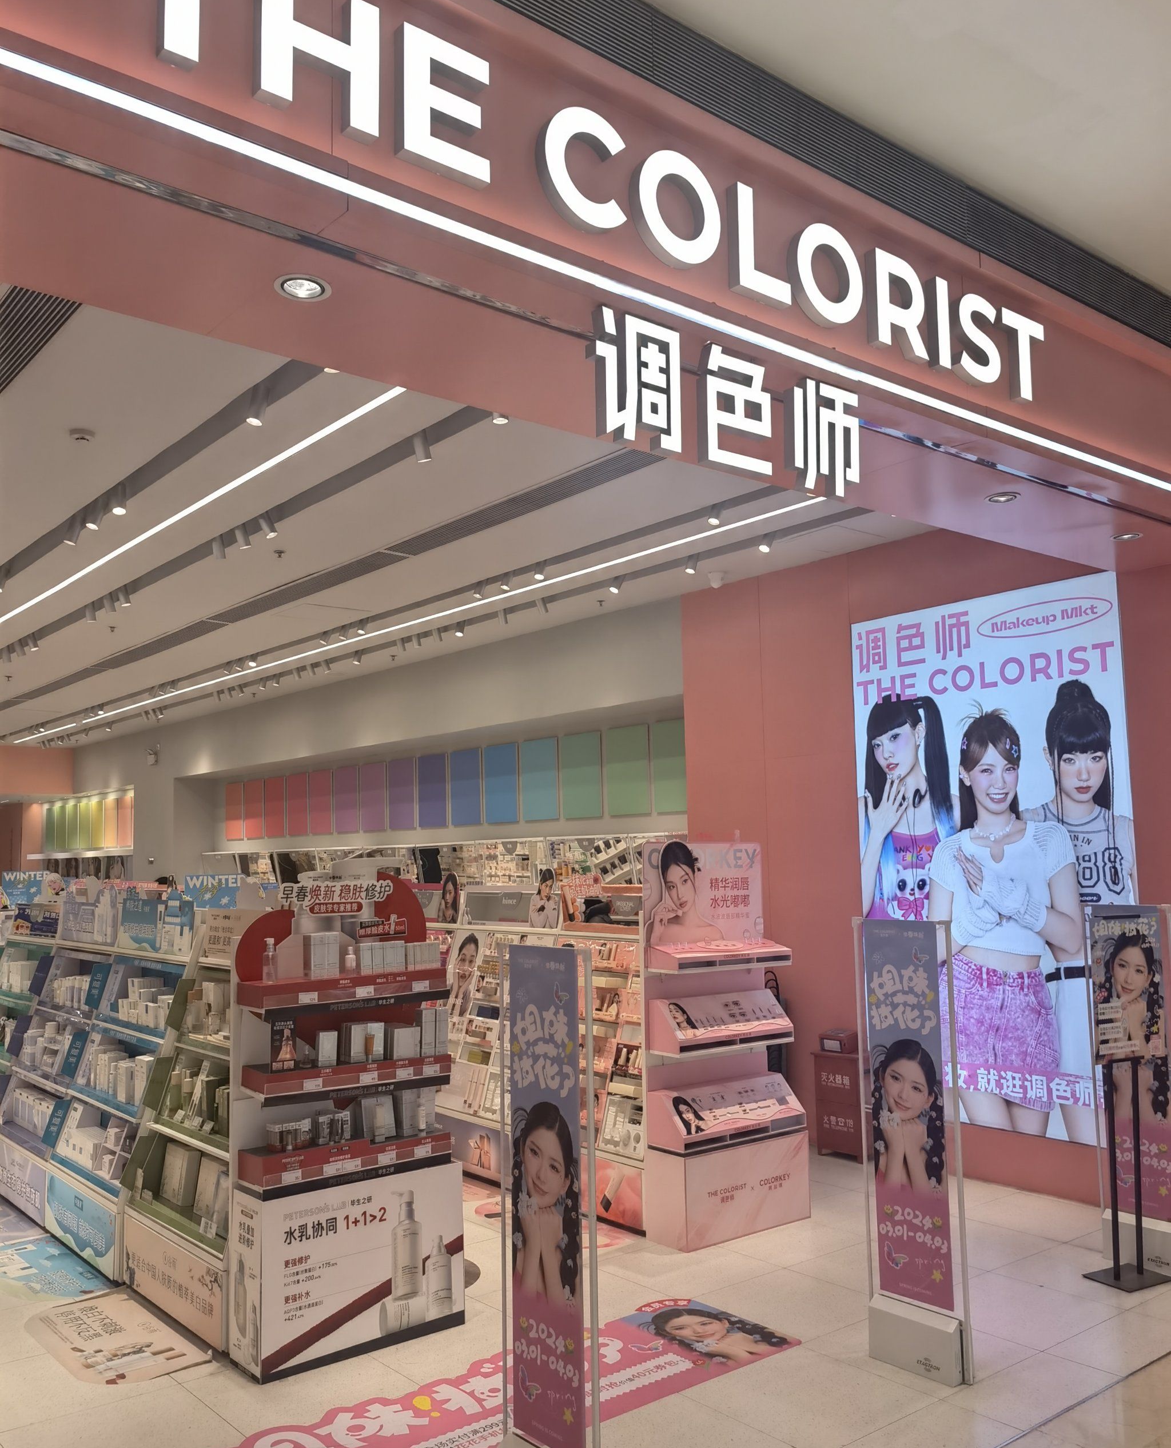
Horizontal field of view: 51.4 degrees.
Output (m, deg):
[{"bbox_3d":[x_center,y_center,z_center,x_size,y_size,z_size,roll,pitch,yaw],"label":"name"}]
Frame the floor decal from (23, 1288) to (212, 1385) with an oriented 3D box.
[{"bbox_3d":[-1.809,2.320,4.629,0.449,0.010,0.997,4,-8,-39],"label":"floor decal"}]

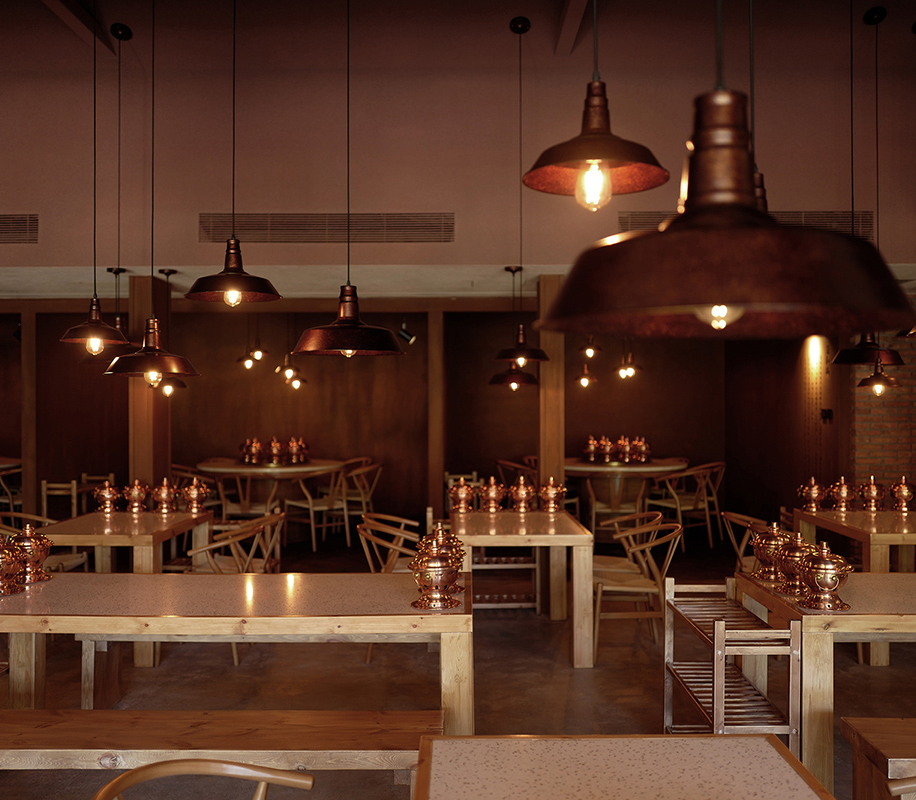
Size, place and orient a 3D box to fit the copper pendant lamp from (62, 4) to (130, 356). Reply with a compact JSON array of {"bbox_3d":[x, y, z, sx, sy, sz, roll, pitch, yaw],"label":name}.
[{"bbox_3d":[-1.349,-0.824,3.470,0.265,1.324,0.265,0,0,1],"label":"copper pendant lamp"}]

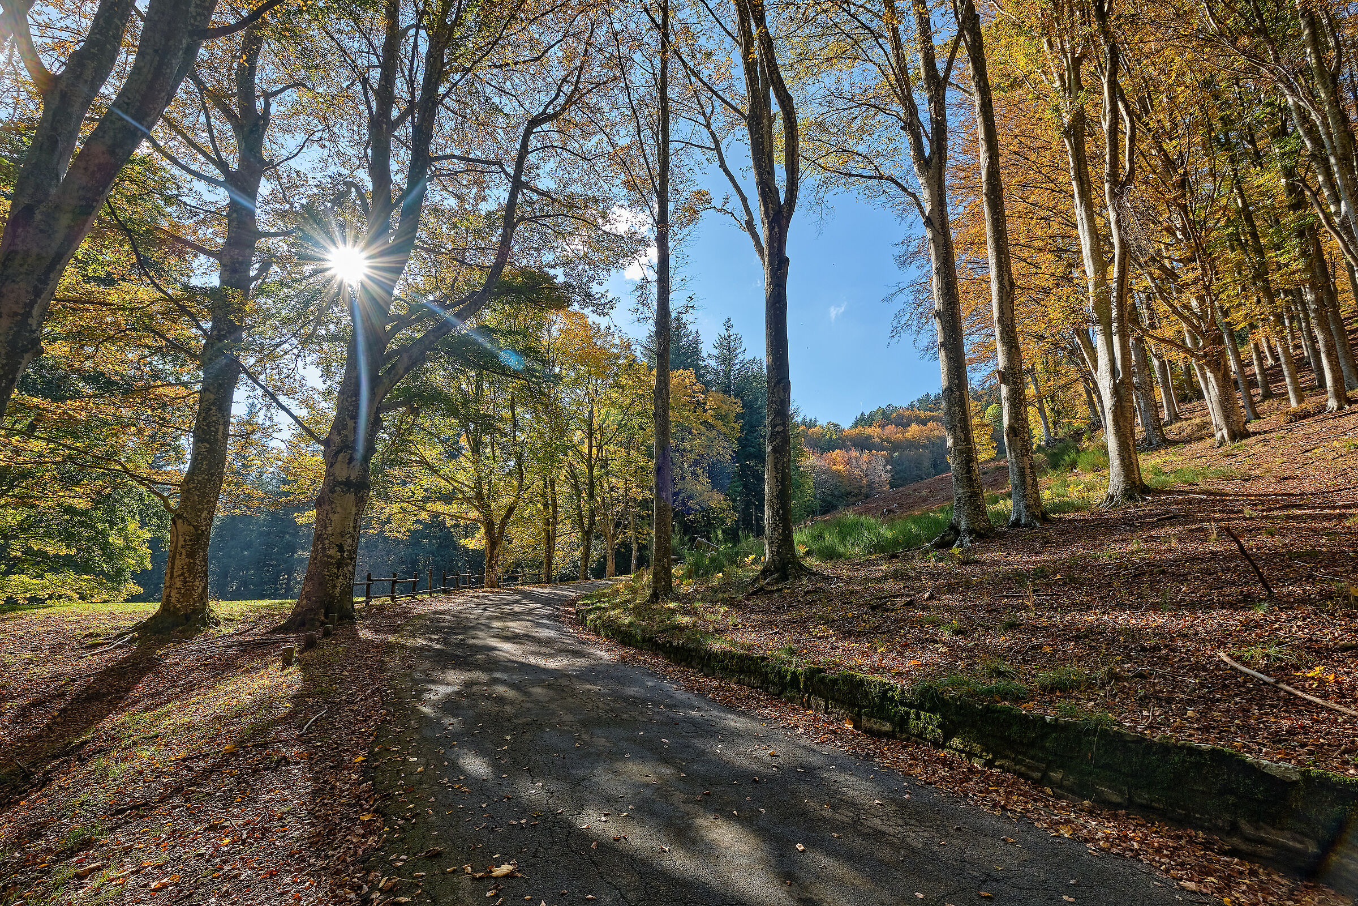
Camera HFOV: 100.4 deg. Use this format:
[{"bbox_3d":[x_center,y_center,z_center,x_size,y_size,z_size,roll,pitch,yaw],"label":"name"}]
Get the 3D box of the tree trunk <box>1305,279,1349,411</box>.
[{"bbox_3d":[26.948,-4.563,23.638,0.600,5.870,0.620,9,-14,-39],"label":"tree trunk"}]

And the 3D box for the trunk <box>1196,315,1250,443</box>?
[{"bbox_3d":[16.617,-2.295,17.374,0.850,4.150,0.880,11,-15,-44],"label":"trunk"}]

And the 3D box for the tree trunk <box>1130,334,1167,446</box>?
[{"bbox_3d":[18.277,-2.464,22.088,0.650,4.620,0.650,-9,-14,40],"label":"tree trunk"}]

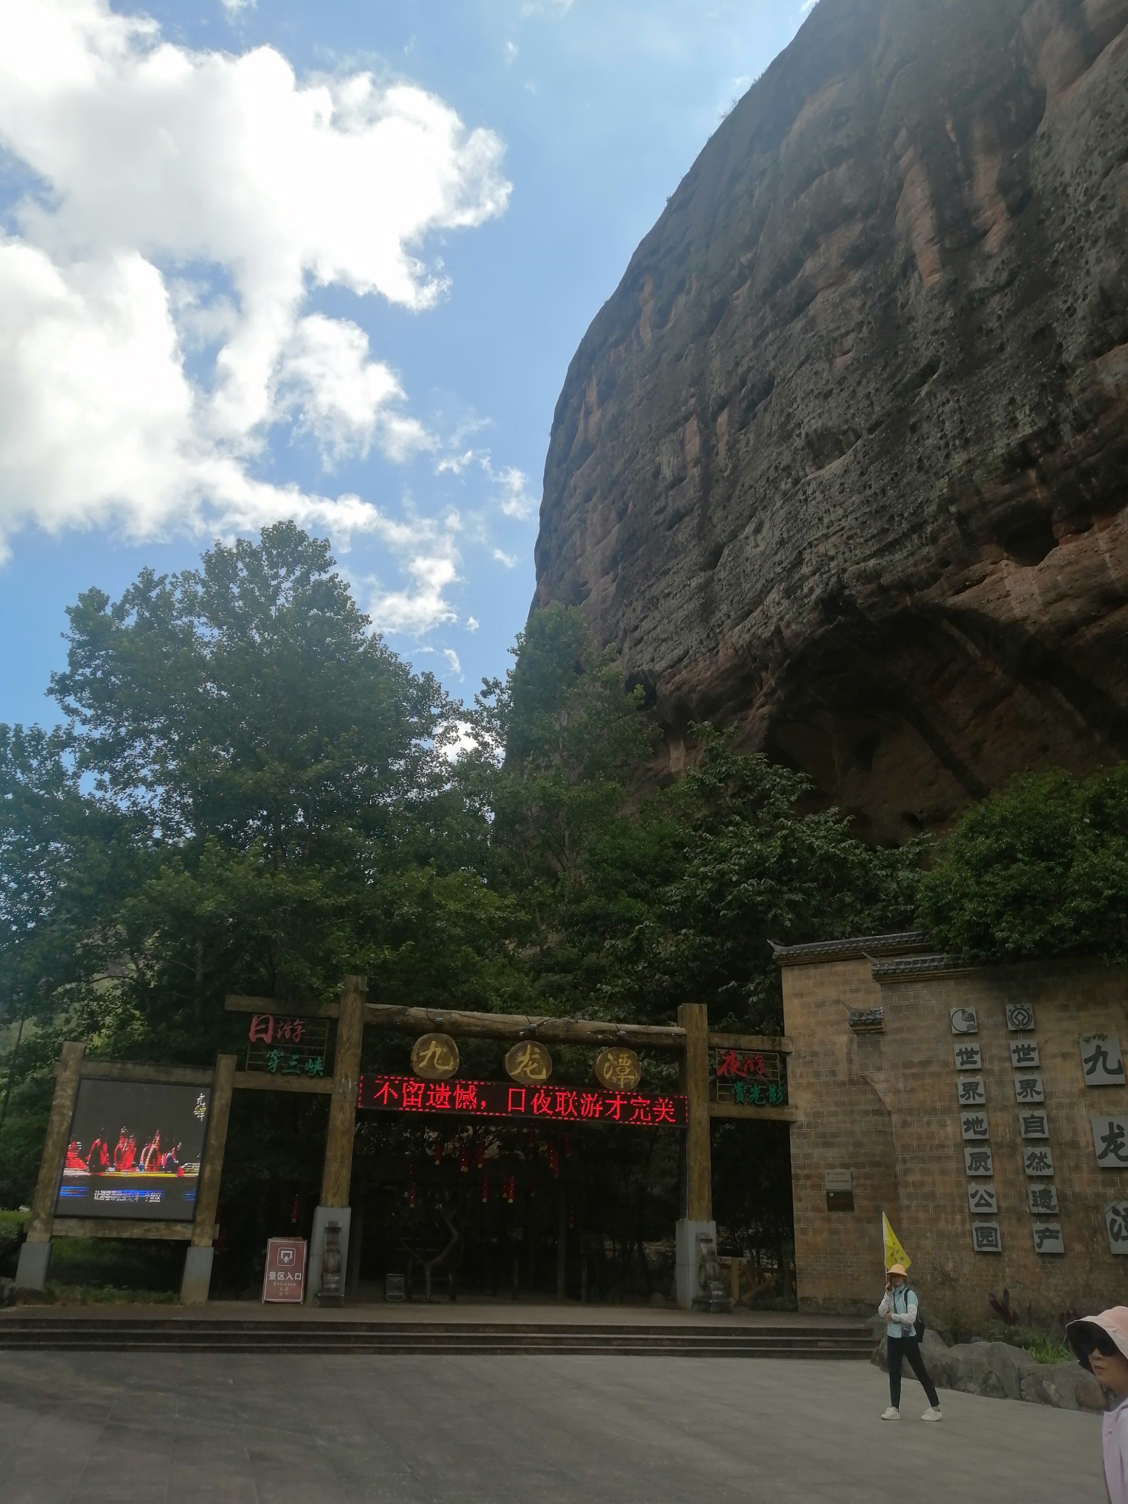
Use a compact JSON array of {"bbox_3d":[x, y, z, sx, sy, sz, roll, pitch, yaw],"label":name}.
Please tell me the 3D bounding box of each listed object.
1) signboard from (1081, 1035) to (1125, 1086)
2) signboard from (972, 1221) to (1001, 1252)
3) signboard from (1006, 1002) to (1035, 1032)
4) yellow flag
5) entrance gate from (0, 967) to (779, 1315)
[{"bbox_3d":[10.324,5.910,22.460,0.710,0.910,0.060,-13,-27,32],"label":"signboard"},{"bbox_3d":[8.143,9.342,22.563,0.520,0.520,0.050,-13,-27,32],"label":"signboard"},{"bbox_3d":[9.175,5.332,23.565,0.520,0.520,0.050,-13,-27,32],"label":"signboard"},{"bbox_3d":[3.914,5.767,13.807,0.340,0.610,0.100,-2,-23,9],"label":"yellow flag"},{"bbox_3d":[-2.358,8.172,24.880,16.000,6.500,1.100,8,-24,-14],"label":"entrance gate"}]

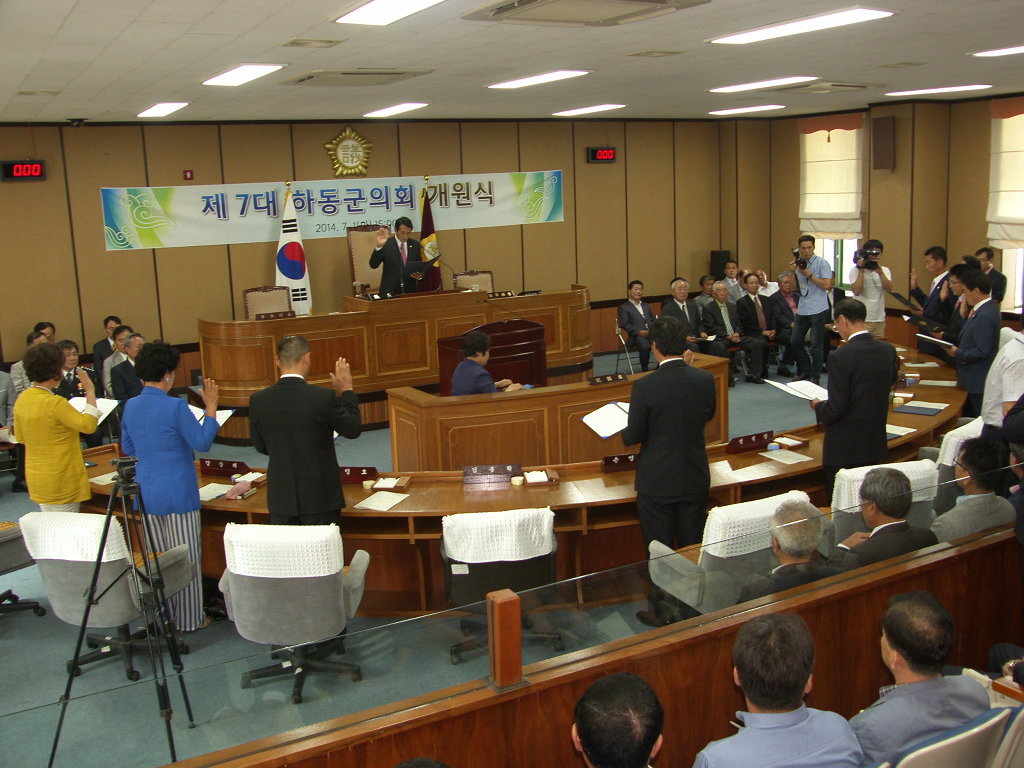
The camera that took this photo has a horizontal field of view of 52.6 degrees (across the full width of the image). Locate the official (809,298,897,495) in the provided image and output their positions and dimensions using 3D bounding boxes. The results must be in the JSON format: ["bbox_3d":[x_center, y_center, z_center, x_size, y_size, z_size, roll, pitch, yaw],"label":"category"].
[{"bbox_3d":[1.978,0.348,6.005,0.530,1.690,0.460,-9,12,-32],"label":"official"}]

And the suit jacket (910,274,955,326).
[{"bbox_3d":[4.086,-0.709,9.990,0.400,0.720,0.470,-5,11,-12],"label":"suit jacket"}]

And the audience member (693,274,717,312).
[{"bbox_3d":[2.563,-0.795,13.261,0.480,1.190,0.680,-7,12,-23],"label":"audience member"}]

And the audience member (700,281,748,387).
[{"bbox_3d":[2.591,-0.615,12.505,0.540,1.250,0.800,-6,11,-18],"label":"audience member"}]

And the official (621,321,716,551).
[{"bbox_3d":[0.893,0.508,5.800,0.560,1.730,0.460,-6,12,-19],"label":"official"}]

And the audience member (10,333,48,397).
[{"bbox_3d":[-4.500,0.128,10.100,0.750,1.270,0.520,2,12,20],"label":"audience member"}]

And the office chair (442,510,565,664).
[{"bbox_3d":[-0.050,1.023,5.650,0.620,0.860,0.640,-4,11,-7],"label":"office chair"}]

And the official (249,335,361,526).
[{"bbox_3d":[-1.142,0.608,5.700,0.600,1.730,0.460,-1,11,4],"label":"official"}]

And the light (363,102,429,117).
[{"bbox_3d":[-1.265,-2.995,11.268,0.290,0.060,1.240,-8,12,-28],"label":"light"}]

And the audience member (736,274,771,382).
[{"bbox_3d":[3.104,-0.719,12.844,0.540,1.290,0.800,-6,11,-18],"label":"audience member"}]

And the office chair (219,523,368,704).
[{"bbox_3d":[-1.064,1.046,5.179,0.630,0.885,0.650,-2,10,3],"label":"office chair"}]

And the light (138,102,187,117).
[{"bbox_3d":[-3.603,-2.835,10.659,0.310,0.060,1.280,-8,11,-28],"label":"light"}]

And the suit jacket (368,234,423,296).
[{"bbox_3d":[-1.300,-1.310,11.769,0.600,0.750,0.360,-7,12,-23],"label":"suit jacket"}]

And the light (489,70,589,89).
[{"bbox_3d":[0.201,-2.563,8.698,0.290,0.060,1.240,-8,12,-28],"label":"light"}]

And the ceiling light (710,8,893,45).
[{"bbox_3d":[1.676,-2.113,6.099,0.290,0.060,1.240,-8,12,-28],"label":"ceiling light"}]

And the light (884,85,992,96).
[{"bbox_3d":[4.577,-3.167,11.137,0.290,0.060,1.240,-8,12,-28],"label":"light"}]

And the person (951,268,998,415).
[{"bbox_3d":[3.484,0.023,7.800,0.480,1.720,0.500,-1,11,7],"label":"person"}]

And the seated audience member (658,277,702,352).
[{"bbox_3d":[2.264,-0.646,12.716,0.560,1.250,0.820,-9,13,-31],"label":"seated audience member"}]

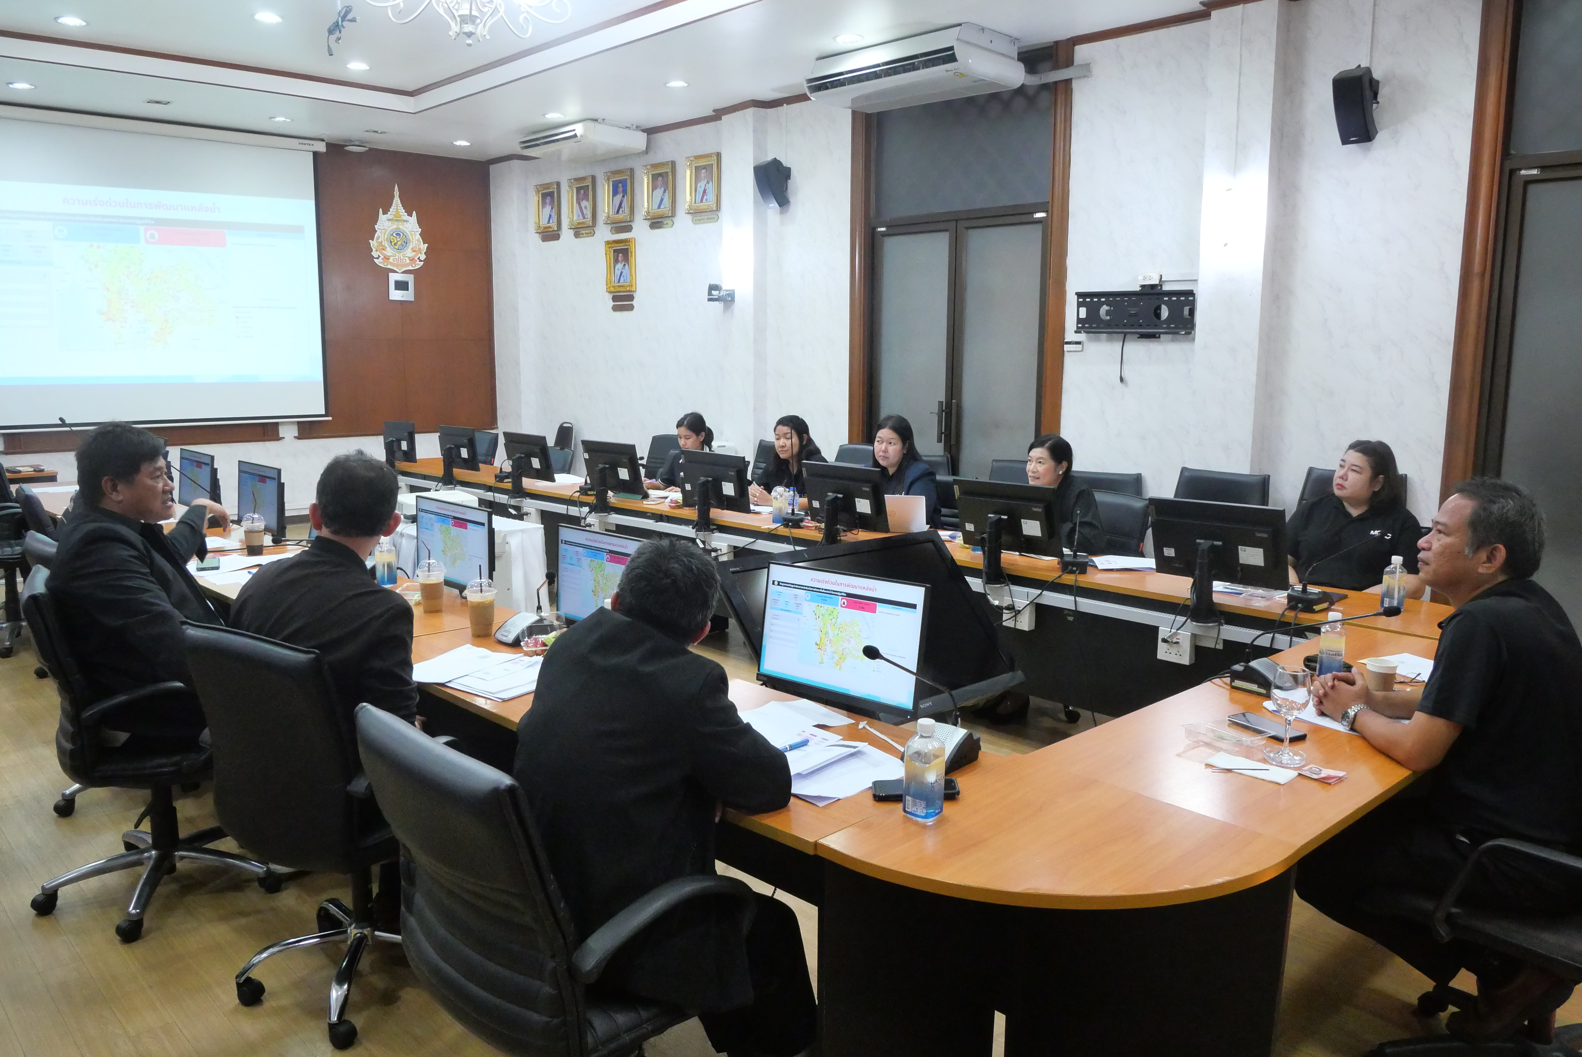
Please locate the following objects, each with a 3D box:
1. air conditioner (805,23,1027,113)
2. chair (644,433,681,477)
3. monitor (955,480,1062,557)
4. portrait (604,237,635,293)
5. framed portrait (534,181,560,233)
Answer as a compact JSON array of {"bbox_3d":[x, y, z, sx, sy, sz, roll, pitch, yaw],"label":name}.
[{"bbox_3d":[0.760,-2.830,6.585,1.160,0.270,0.680,9,13,44],"label":"air conditioner"},{"bbox_3d":[-0.845,-0.156,7.346,0.600,0.930,0.620,9,14,43],"label":"chair"},{"bbox_3d":[0.832,-0.040,4.025,0.452,0.276,0.065,9,27,43],"label":"monitor"},{"bbox_3d":[-1.591,-2.436,9.801,0.421,0.490,0.049,9,14,43],"label":"portrait"},{"bbox_3d":[-2.245,-2.952,9.706,0.340,0.440,0.050,9,14,43],"label":"framed portrait"}]

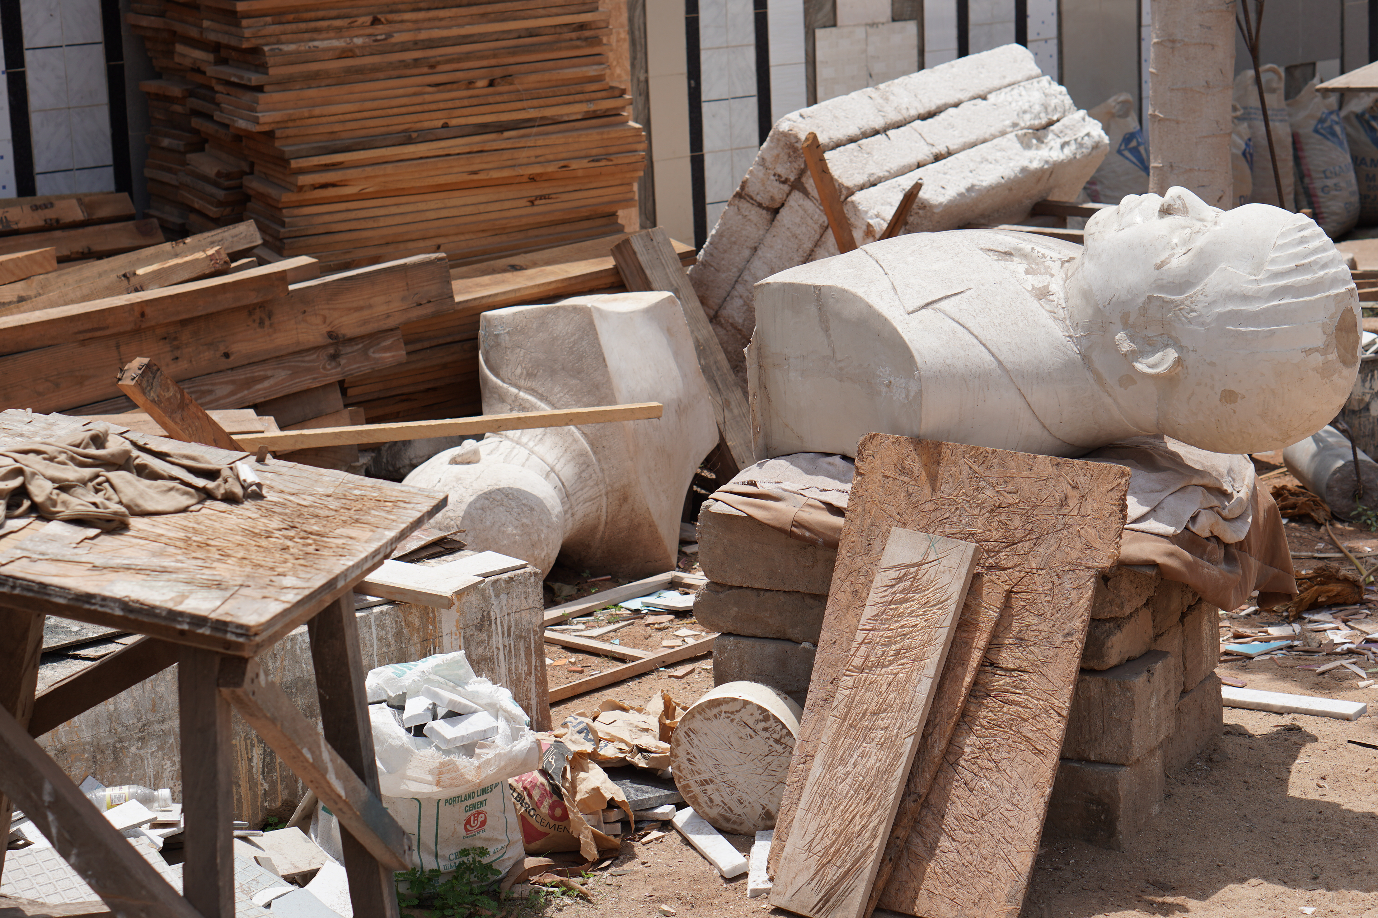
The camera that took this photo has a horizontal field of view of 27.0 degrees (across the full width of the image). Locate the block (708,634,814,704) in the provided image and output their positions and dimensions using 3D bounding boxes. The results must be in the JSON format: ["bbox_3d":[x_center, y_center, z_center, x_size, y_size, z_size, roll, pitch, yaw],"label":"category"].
[{"bbox_3d":[0.271,0.411,5.653,0.400,0.152,0.200,5,14,30],"label":"block"}]

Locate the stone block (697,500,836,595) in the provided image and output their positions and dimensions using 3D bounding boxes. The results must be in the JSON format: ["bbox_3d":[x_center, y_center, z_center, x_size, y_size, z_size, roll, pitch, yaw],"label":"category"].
[{"bbox_3d":[0.239,0.166,5.615,0.400,0.142,0.200,5,14,30],"label":"stone block"}]

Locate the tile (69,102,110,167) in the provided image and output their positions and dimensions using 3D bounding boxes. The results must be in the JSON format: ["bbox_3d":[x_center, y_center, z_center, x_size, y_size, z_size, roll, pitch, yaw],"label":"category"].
[{"bbox_3d":[-2.047,-1.101,9.822,0.147,0.209,0.010,-12,15,-40],"label":"tile"}]

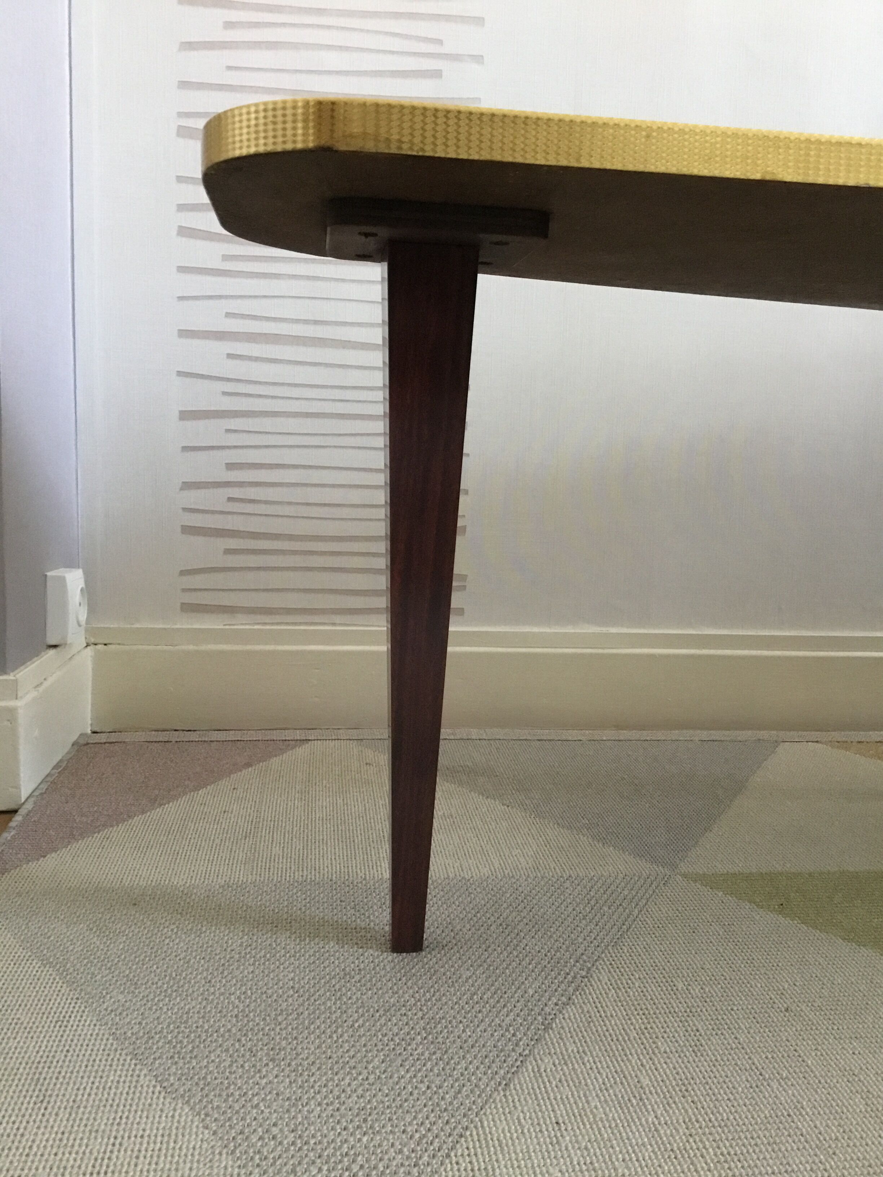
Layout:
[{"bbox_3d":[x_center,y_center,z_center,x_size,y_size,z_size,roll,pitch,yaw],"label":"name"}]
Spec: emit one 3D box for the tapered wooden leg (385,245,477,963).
[{"bbox_3d":[-0.015,0.015,0.648,0.052,0.430,0.050,1,7,-7],"label":"tapered wooden leg"}]

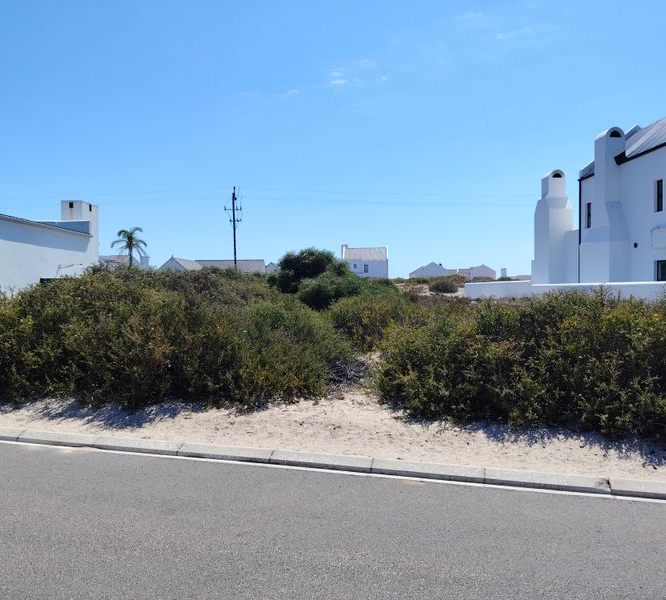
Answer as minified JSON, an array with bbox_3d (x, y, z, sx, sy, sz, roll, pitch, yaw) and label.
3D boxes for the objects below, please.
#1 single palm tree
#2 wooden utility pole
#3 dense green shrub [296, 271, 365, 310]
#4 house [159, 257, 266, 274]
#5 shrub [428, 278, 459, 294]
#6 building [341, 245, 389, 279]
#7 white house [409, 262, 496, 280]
[{"bbox_3d":[-22.746,-4.191,62.000,4.000,8.000,4.000,0,1,0],"label":"single palm tree"},{"bbox_3d":[-10.096,-5.855,56.000,1.600,11.200,0.800,0,1,0],"label":"wooden utility pole"},{"bbox_3d":[-0.113,-0.428,25.000,3.100,1.800,2.800,0,1,0],"label":"dense green shrub"},{"bbox_3d":[-19.275,-3.887,88.000,16.500,5.800,9.500,0,1,-1],"label":"house"},{"bbox_3d":[9.648,-1.168,48.000,2.600,1.400,2.400,0,1,0],"label":"shrub"},{"bbox_3d":[4.571,-5.442,80.500,6.600,5.100,5.200,0,1,-6],"label":"building"},{"bbox_3d":[26.714,-6.259,124.000,18.600,4.400,9.500,0,1,-3],"label":"white house"}]

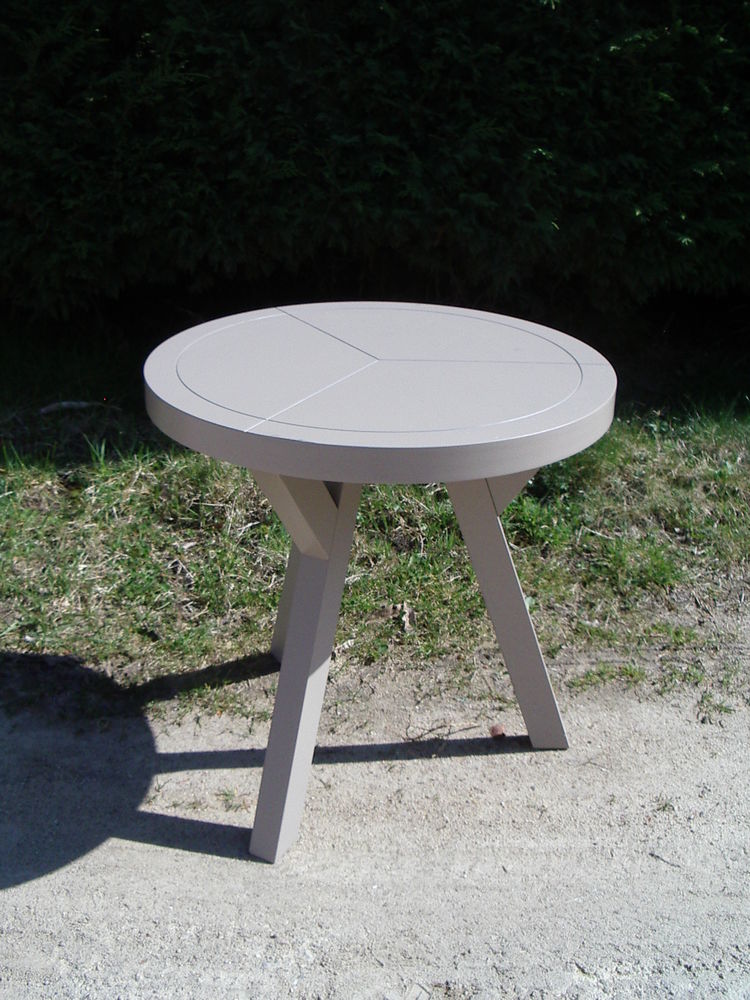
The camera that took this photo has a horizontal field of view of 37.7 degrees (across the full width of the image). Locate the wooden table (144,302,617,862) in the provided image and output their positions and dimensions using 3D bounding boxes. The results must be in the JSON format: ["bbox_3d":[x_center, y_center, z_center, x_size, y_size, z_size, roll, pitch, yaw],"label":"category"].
[{"bbox_3d":[0.001,0.117,1.933,0.750,0.748,0.750,1,25,0],"label":"wooden table"}]

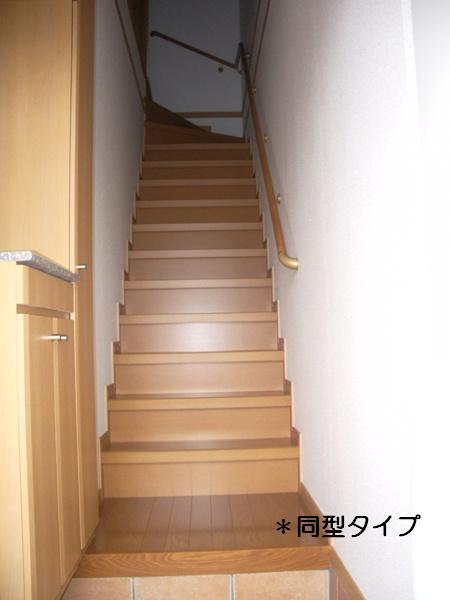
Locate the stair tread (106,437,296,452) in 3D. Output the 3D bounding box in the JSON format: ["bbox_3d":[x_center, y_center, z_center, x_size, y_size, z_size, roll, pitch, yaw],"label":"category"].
[{"bbox_3d":[-0.104,0.640,2.590,0.805,0.043,0.236,-1,-3,-2],"label":"stair tread"}]

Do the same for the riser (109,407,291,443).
[{"bbox_3d":[-0.110,0.550,2.724,0.805,0.151,0.022,-1,-3,-2],"label":"riser"}]

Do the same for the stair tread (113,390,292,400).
[{"bbox_3d":[-0.115,0.459,2.804,0.805,0.043,0.236,-1,-3,-2],"label":"stair tread"}]

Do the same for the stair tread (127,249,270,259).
[{"bbox_3d":[-0.159,-0.264,3.659,0.805,0.043,0.236,-1,-3,-2],"label":"stair tread"}]

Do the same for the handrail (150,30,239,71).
[{"bbox_3d":[-0.273,-2.240,5.448,0.851,0.050,0.070,21,-4,-1],"label":"handrail"}]

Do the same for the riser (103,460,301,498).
[{"bbox_3d":[-0.099,0.731,2.510,0.805,0.151,0.022,-1,-3,-2],"label":"riser"}]

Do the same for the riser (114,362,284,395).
[{"bbox_3d":[-0.121,0.369,2.938,0.805,0.151,0.022,-1,-3,-2],"label":"riser"}]

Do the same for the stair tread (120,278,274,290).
[{"bbox_3d":[-0.148,-0.083,3.446,0.805,0.043,0.236,-1,-3,-2],"label":"stair tread"}]

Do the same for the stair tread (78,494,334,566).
[{"bbox_3d":[-0.078,0.823,2.182,0.790,0.073,0.625,-1,-3,-2],"label":"stair tread"}]

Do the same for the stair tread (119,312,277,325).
[{"bbox_3d":[-0.137,0.098,3.232,0.805,0.043,0.236,-1,-3,-2],"label":"stair tread"}]

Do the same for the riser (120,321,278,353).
[{"bbox_3d":[-0.132,0.189,3.152,0.805,0.151,0.022,-1,-3,-2],"label":"riser"}]

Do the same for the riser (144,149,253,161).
[{"bbox_3d":[-0.209,-1.076,4.649,0.805,0.151,0.022,-1,-3,-2],"label":"riser"}]

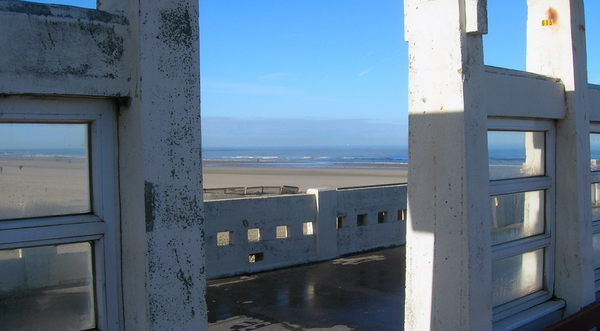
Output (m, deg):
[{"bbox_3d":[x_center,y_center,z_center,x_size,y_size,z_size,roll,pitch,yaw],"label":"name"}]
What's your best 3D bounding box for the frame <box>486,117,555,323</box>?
[{"bbox_3d":[1.236,0.298,3.412,0.954,1.135,0.100,-2,3,-41],"label":"frame"}]

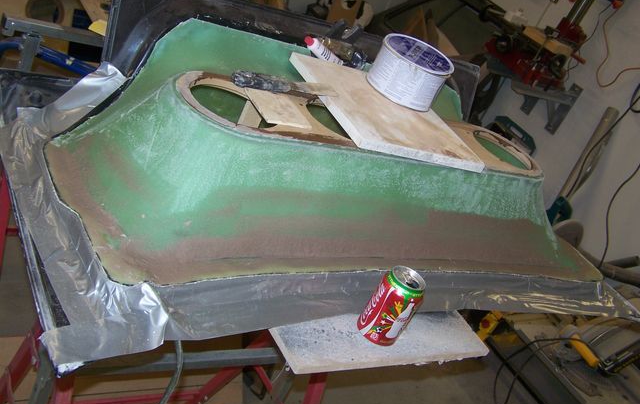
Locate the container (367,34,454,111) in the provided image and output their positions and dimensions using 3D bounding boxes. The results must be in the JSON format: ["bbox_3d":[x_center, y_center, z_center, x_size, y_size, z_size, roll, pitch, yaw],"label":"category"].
[{"bbox_3d":[0.170,-0.248,1.341,0.144,0.083,0.144,27,31,0],"label":"container"}]

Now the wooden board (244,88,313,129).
[{"bbox_3d":[-0.070,-0.148,1.086,0.080,0.005,0.105,3,37,-38],"label":"wooden board"}]

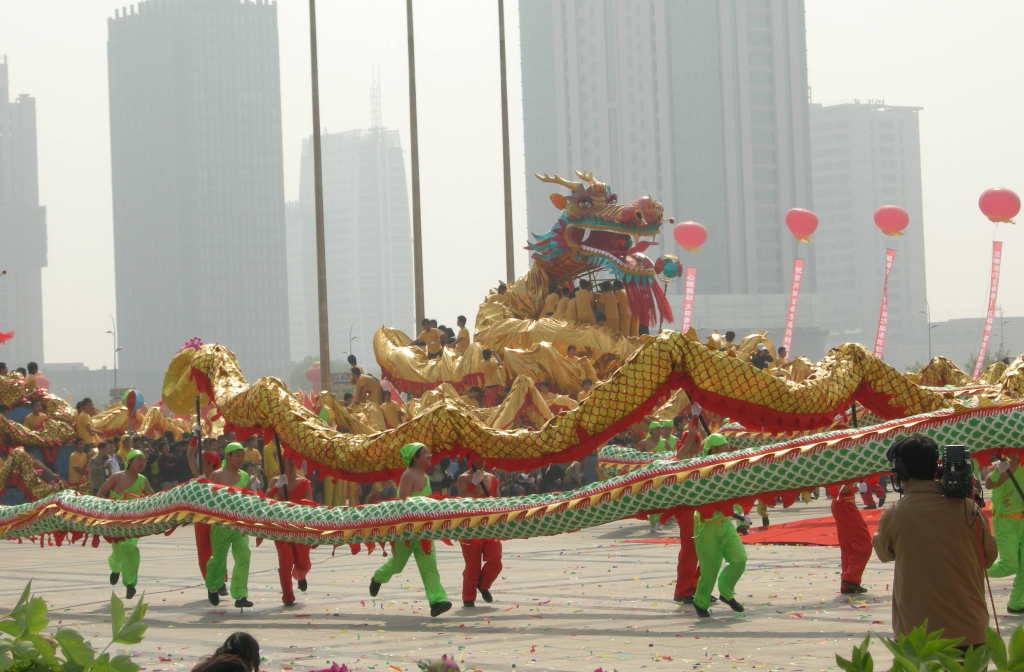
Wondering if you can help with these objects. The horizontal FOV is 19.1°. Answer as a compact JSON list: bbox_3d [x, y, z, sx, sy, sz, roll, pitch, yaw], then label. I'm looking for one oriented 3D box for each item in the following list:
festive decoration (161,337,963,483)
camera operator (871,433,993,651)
[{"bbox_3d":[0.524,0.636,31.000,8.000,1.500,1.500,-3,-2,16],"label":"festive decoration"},{"bbox_3d":[2.011,1.326,14.400,0.620,1.730,0.500,-2,-1,5],"label":"camera operator"}]

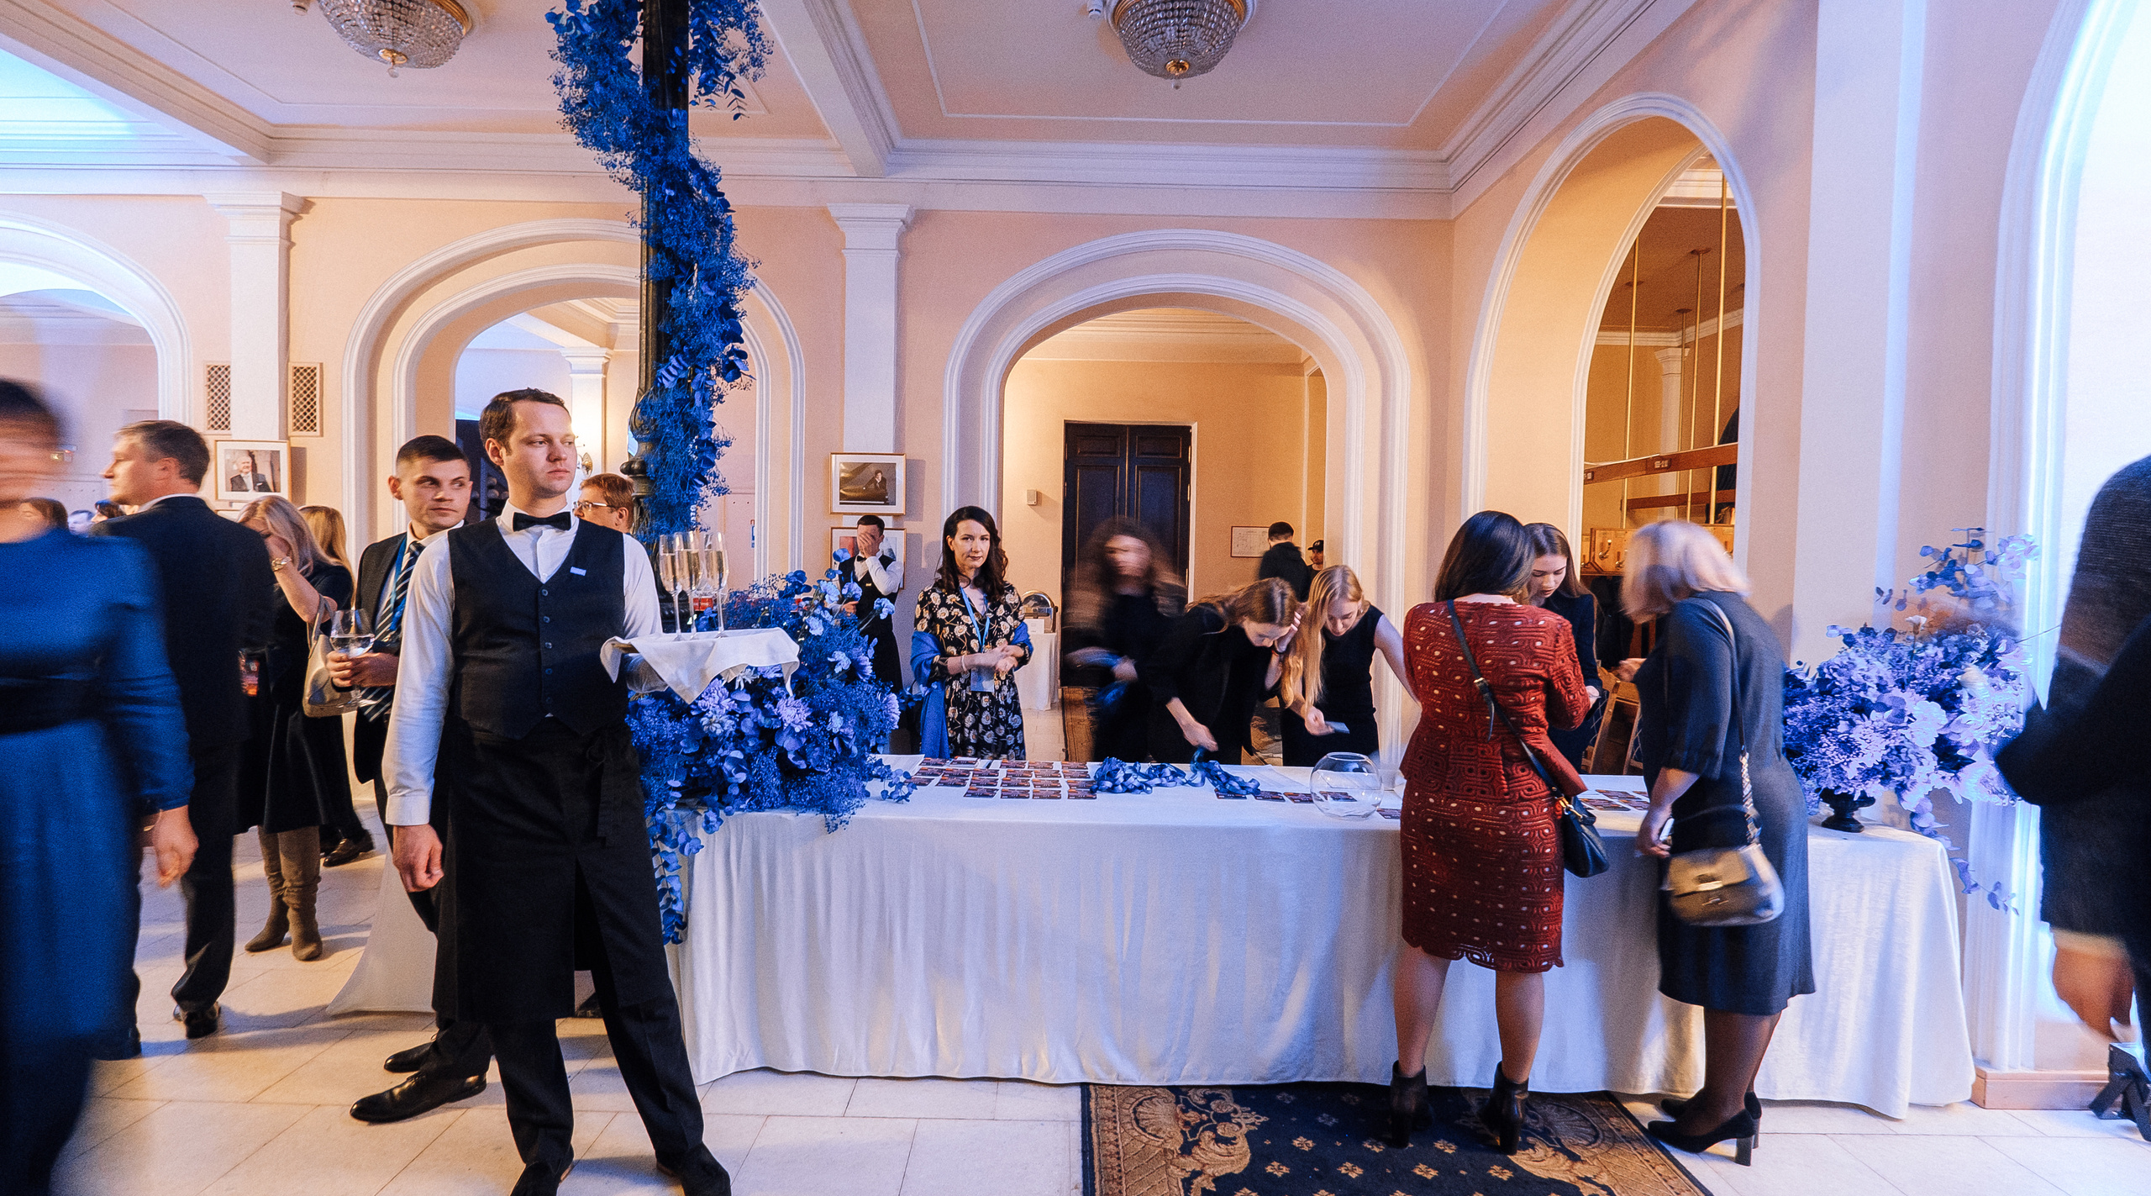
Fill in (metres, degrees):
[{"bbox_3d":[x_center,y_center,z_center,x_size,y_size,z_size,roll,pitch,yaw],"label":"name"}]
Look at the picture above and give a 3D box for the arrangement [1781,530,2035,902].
[{"bbox_3d":[2.195,0.320,2.481,0.620,1.000,0.540,1,2,0],"label":"arrangement"}]

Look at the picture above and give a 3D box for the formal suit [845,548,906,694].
[{"bbox_3d":[-1.298,0.433,5.732,0.480,1.480,0.320,1,2,10],"label":"formal suit"}]

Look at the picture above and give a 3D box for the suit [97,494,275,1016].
[{"bbox_3d":[-2.622,0.474,2.636,0.320,1.500,0.500,2,3,22],"label":"suit"}]

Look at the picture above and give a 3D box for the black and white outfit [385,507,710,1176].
[{"bbox_3d":[-1.130,0.548,1.995,0.600,1.500,0.360,0,3,-27],"label":"black and white outfit"}]

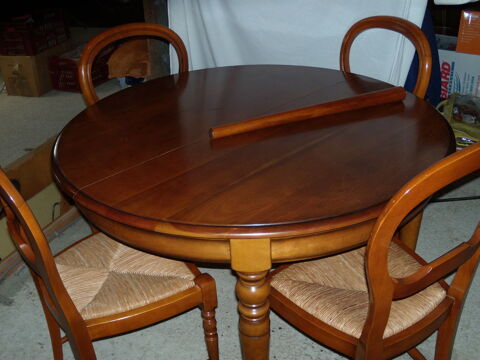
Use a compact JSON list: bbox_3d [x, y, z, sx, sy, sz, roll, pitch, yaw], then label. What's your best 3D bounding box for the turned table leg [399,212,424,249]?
[{"bbox_3d":[0.563,0.161,1.655,0.080,0.700,0.080,-2,29,3],"label":"turned table leg"}]

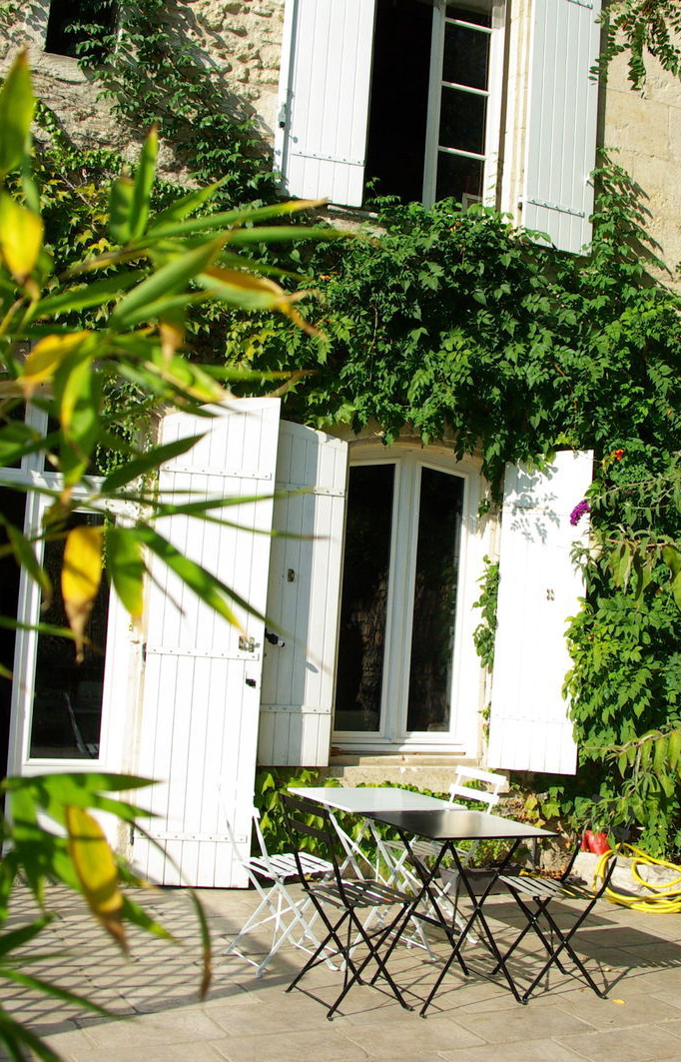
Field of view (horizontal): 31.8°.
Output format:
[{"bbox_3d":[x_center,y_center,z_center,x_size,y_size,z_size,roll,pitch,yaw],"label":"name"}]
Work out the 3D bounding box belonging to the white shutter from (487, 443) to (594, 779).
[{"bbox_3d":[1.226,0.477,7.315,0.530,1.950,0.040,3,-3,8],"label":"white shutter"}]

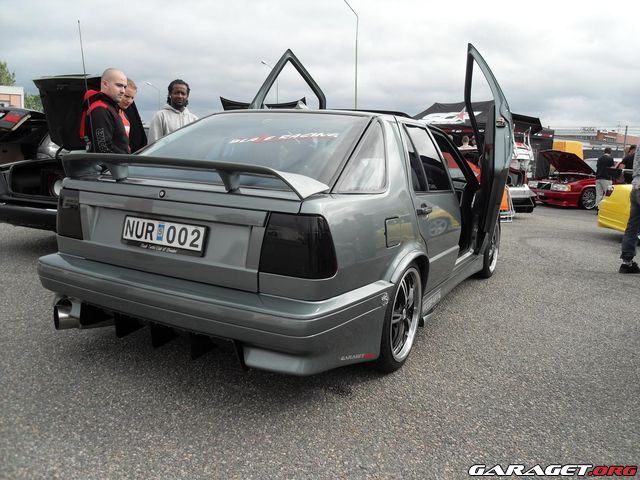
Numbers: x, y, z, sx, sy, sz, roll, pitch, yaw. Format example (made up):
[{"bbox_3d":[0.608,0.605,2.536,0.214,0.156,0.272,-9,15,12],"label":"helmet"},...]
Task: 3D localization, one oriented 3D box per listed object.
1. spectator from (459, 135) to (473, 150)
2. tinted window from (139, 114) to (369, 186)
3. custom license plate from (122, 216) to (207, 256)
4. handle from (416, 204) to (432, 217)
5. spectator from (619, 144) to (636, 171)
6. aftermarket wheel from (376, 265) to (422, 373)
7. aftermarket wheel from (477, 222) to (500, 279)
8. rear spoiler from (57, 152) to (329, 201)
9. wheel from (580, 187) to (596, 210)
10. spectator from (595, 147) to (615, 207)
[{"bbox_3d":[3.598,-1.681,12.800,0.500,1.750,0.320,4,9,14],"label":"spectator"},{"bbox_3d":[-0.368,-0.529,2.844,1.280,0.090,0.740,8,41,27],"label":"tinted window"},{"bbox_3d":[-0.706,-0.021,2.325,0.510,0.135,0.025,8,-3,27],"label":"custom license plate"},{"bbox_3d":[0.581,-0.165,2.853,0.050,0.060,0.200,8,10,27],"label":"handle"},{"bbox_3d":[7.508,-1.448,12.600,0.420,1.700,0.500,-1,9,-18],"label":"spectator"},{"bbox_3d":[0.368,0.386,2.784,0.220,0.610,0.610,8,10,27],"label":"aftermarket wheel"},{"bbox_3d":[1.623,0.070,5.122,0.220,0.610,0.610,8,10,27],"label":"aftermarket wheel"},{"bbox_3d":[-0.649,-0.304,2.362,1.420,0.135,0.330,8,10,27],"label":"rear spoiler"},{"bbox_3d":[7.260,-1.103,14.096,0.630,0.630,0.210,-1,9,-16],"label":"wheel"},{"bbox_3d":[7.351,-1.527,13.400,0.500,1.720,0.350,9,11,38],"label":"spectator"}]

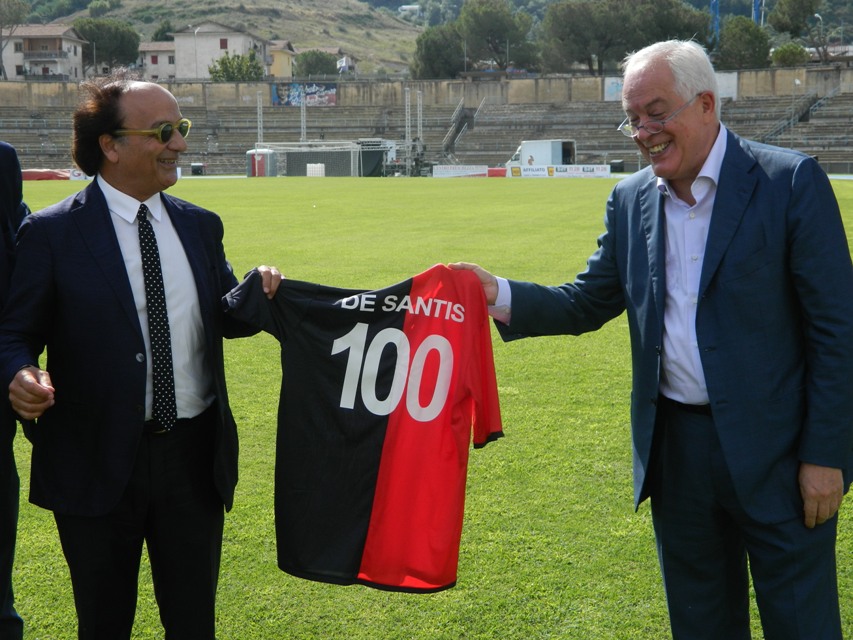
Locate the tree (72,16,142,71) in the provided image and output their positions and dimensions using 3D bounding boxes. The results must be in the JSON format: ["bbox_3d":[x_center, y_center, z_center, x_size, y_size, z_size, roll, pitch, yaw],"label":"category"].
[{"bbox_3d":[-46.843,-38.963,205.000,10.210,10.360,10.210,0,7,0],"label":"tree"}]

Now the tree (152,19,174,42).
[{"bbox_3d":[-43.494,-46.003,235.000,4.680,8.530,4.680,0,7,0],"label":"tree"}]

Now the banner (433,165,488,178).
[{"bbox_3d":[2.616,-11.292,107.000,4.210,0.950,0.100,0,7,0],"label":"banner"}]

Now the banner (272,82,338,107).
[{"bbox_3d":[-13.000,-24.051,150.000,6.990,2.510,0.100,0,7,0],"label":"banner"}]

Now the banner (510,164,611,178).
[{"bbox_3d":[10.168,-11.292,107.000,7.690,0.950,0.100,0,7,0],"label":"banner"}]

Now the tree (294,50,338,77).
[{"bbox_3d":[-14.966,-34.374,192.000,6.150,4.920,6.150,0,7,0],"label":"tree"}]

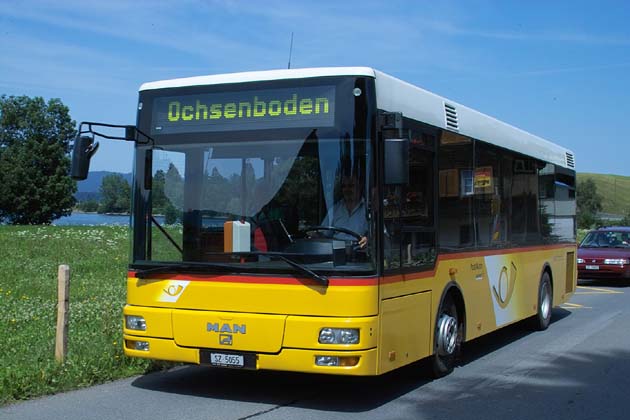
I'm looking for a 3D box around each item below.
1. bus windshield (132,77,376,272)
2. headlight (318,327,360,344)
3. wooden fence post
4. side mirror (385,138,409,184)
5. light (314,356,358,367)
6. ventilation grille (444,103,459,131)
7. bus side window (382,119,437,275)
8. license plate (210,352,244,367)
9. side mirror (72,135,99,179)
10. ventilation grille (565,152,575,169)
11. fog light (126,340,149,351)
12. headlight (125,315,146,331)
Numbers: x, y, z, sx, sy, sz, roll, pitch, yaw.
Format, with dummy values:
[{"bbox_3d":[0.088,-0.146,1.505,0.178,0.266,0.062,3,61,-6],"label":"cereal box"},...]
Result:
[{"bbox_3d":[-0.613,-0.262,7.171,2.250,1.540,0.320,0,-1,27],"label":"bus windshield"},{"bbox_3d":[0.184,0.940,6.656,0.300,0.125,0.090,0,-1,19],"label":"headlight"},{"bbox_3d":[-2.542,1.049,9.000,0.100,1.000,0.100,1,-1,27],"label":"wooden fence post"},{"bbox_3d":[0.611,-0.362,6.691,0.185,0.345,0.100,0,-1,3],"label":"side mirror"},{"bbox_3d":[0.173,1.127,6.657,0.330,0.085,0.085,0,-1,19],"label":"light"},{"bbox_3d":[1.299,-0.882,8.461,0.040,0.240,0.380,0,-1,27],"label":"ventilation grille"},{"bbox_3d":[0.786,-0.104,7.382,0.060,1.230,1.260,0,-1,27],"label":"bus side window"},{"bbox_3d":[-0.688,1.181,7.039,0.305,0.085,0.015,0,-1,27],"label":"license plate"},{"bbox_3d":[-1.929,-0.427,7.467,0.140,0.370,0.210,1,-1,-38],"label":"side mirror"},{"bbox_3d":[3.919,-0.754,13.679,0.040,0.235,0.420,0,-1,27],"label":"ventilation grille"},{"bbox_3d":[-1.471,1.137,7.495,0.330,0.085,0.085,0,-1,35],"label":"fog light"},{"bbox_3d":[-1.483,0.948,7.505,0.300,0.125,0.090,0,-1,35],"label":"headlight"}]

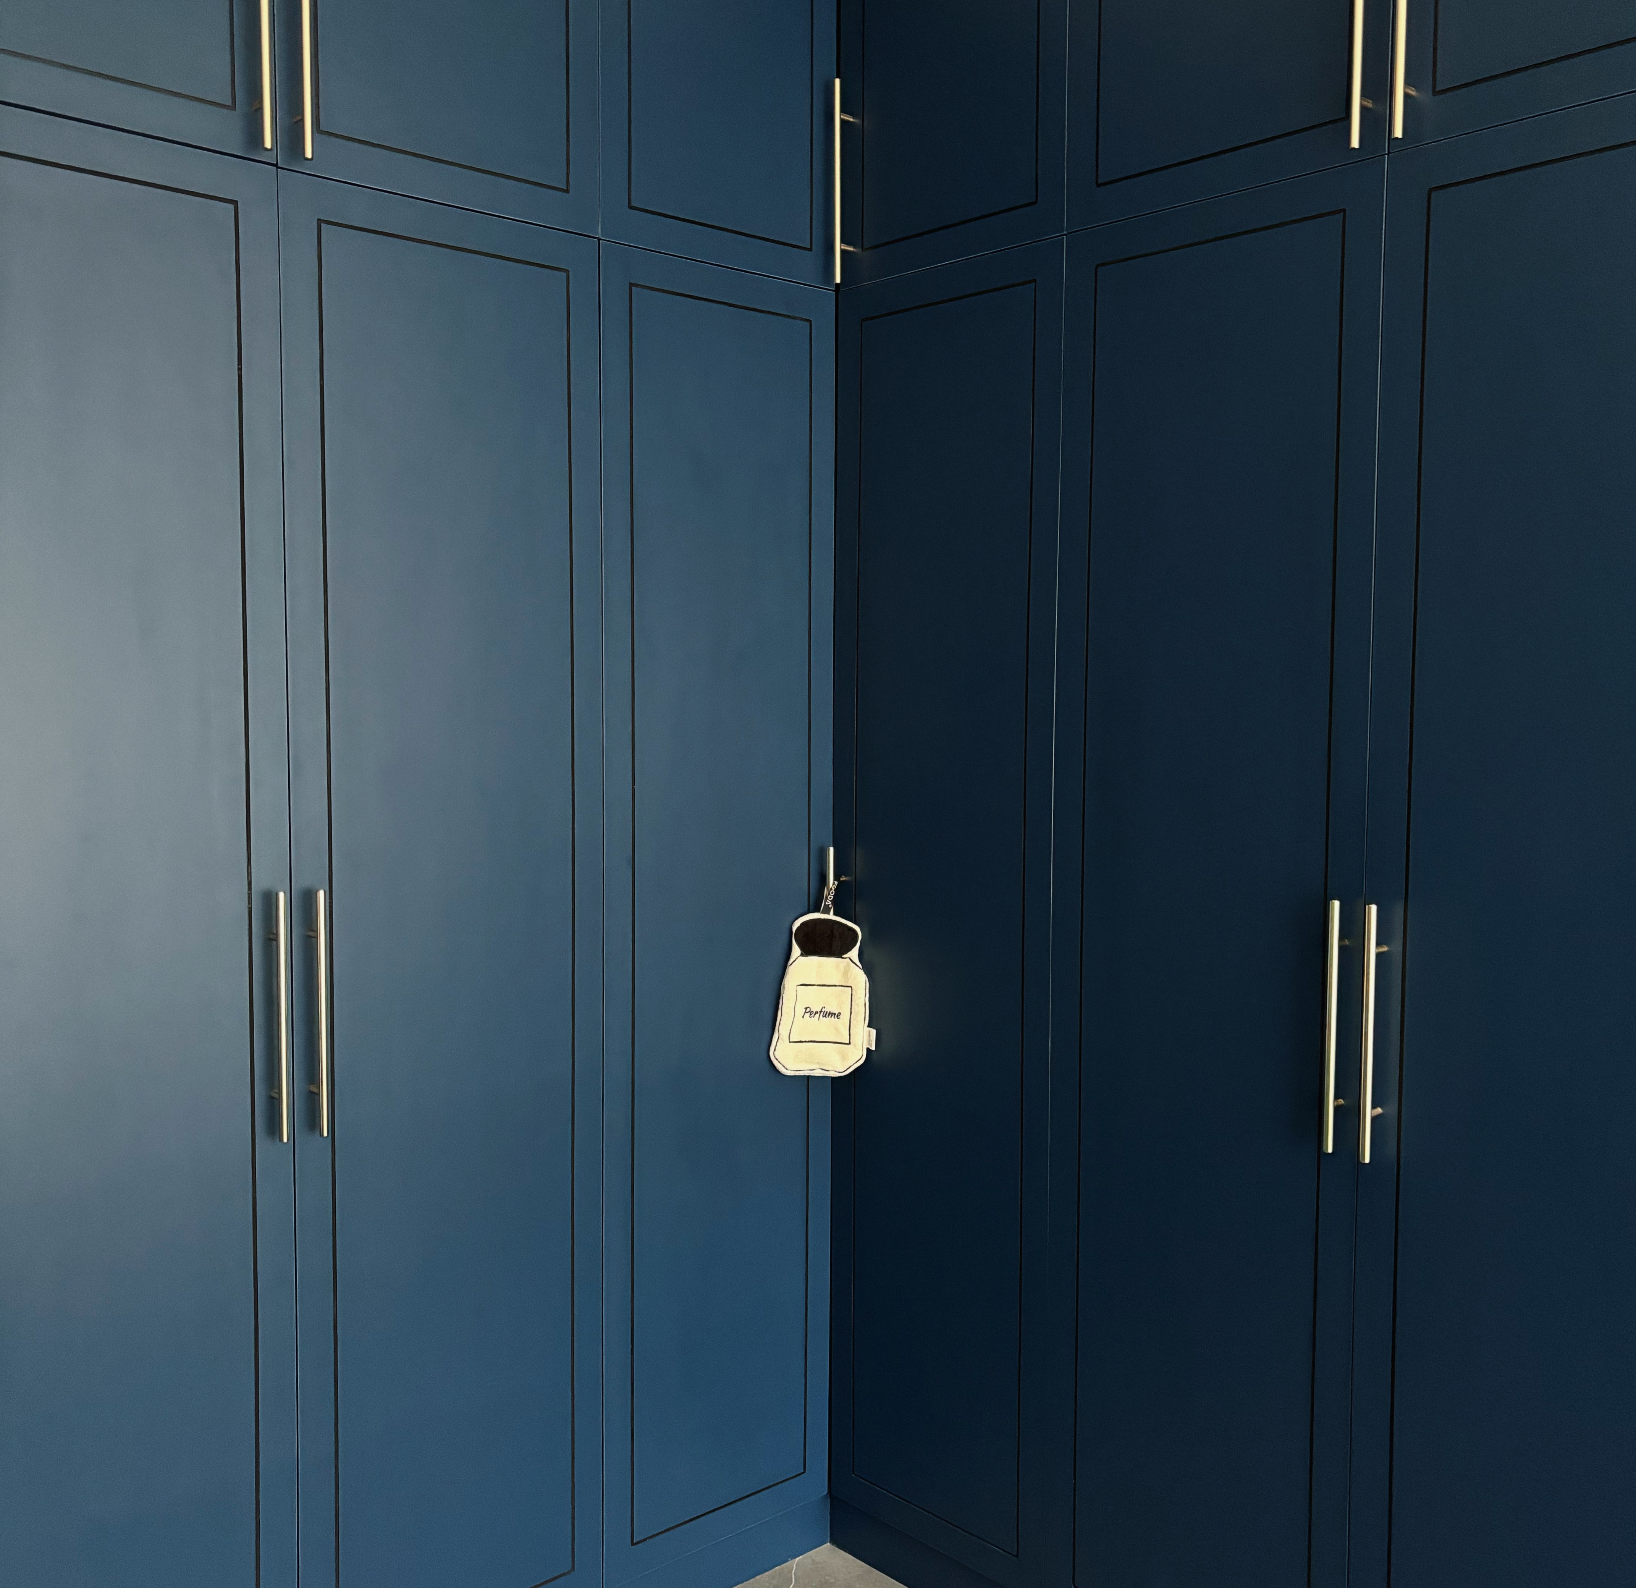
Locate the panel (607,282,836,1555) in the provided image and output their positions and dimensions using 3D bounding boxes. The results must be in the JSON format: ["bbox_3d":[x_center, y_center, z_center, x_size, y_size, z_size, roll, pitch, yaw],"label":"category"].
[{"bbox_3d":[-0.152,0.191,2.501,0.445,1.945,0.024,-3,5,-42],"label":"panel"}]

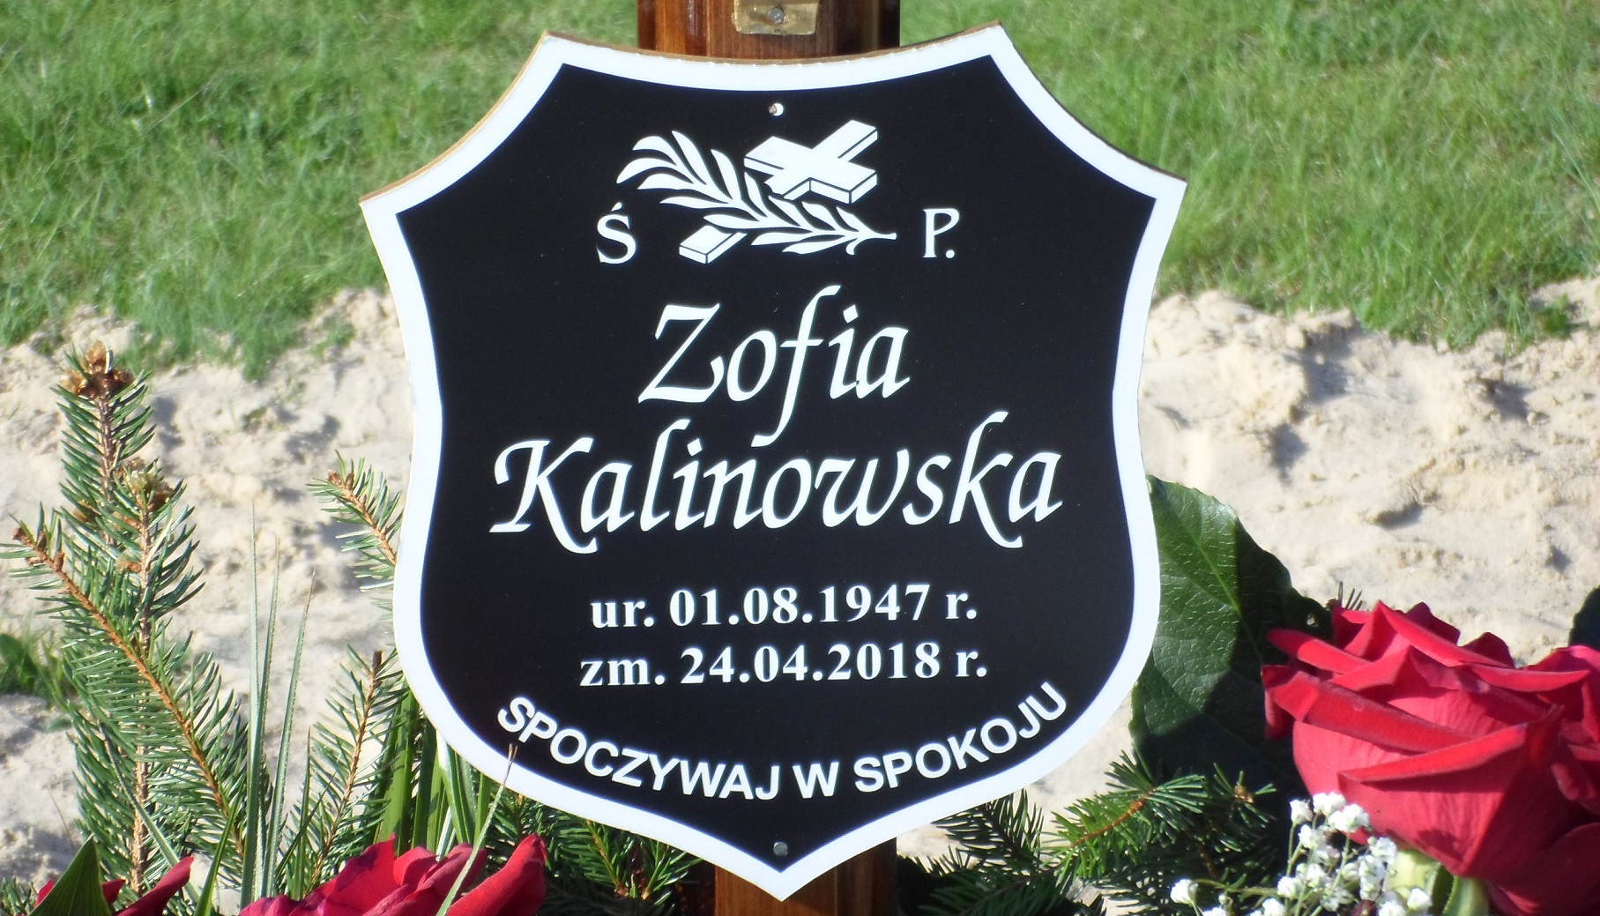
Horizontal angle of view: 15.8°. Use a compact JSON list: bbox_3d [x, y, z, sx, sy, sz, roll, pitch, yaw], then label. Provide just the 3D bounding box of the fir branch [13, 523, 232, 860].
[{"bbox_3d":[-0.202,0.069,1.730,0.042,0.118,0.035,-35,20,0],"label":"fir branch"}]

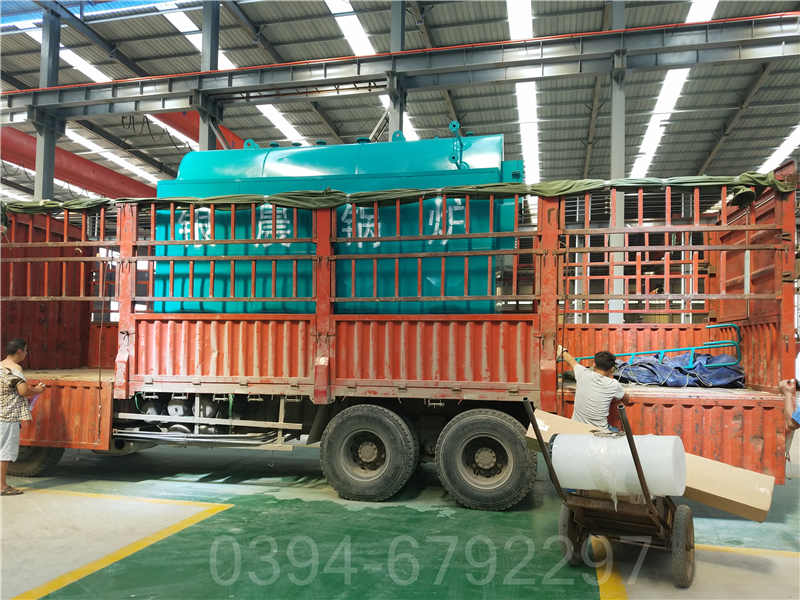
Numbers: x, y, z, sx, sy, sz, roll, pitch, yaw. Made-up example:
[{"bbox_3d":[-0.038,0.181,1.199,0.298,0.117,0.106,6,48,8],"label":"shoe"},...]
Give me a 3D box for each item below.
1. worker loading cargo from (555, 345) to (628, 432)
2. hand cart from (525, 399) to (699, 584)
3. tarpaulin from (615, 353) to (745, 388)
[{"bbox_3d":[1.810,1.290,5.570,0.680,1.740,0.580,-1,-4,19],"label":"worker loading cargo"},{"bbox_3d":[1.630,1.399,4.458,0.920,1.400,1.530,-2,-4,34],"label":"hand cart"},{"bbox_3d":[3.400,0.850,7.520,1.450,0.420,0.850,0,-4,13],"label":"tarpaulin"}]

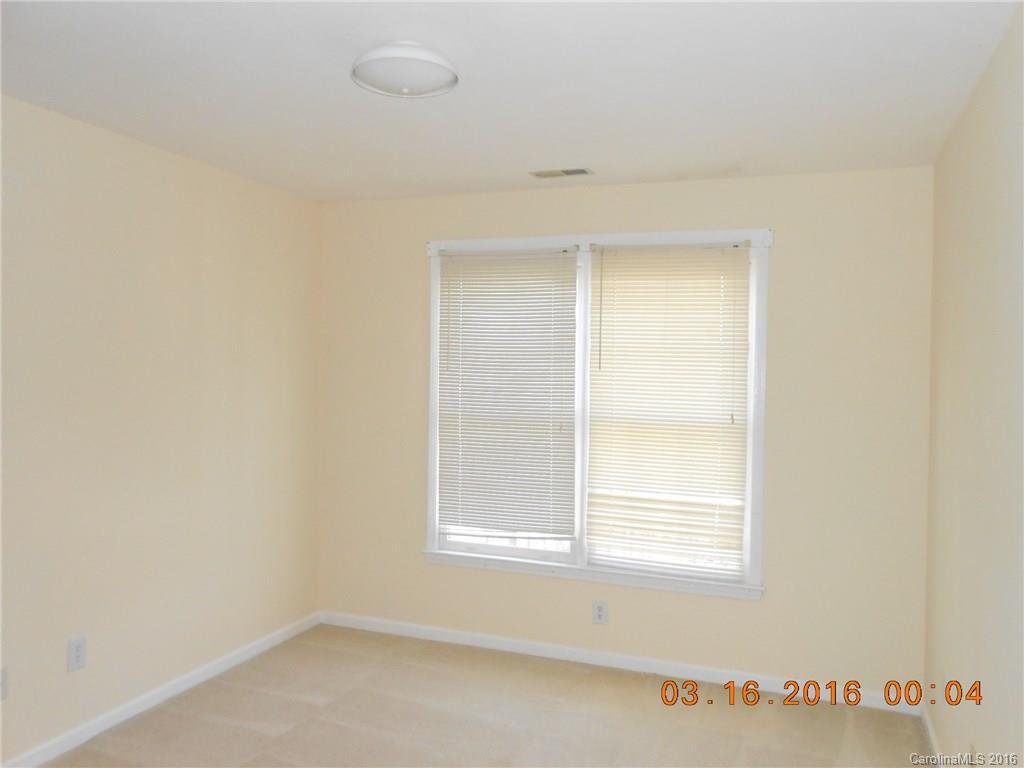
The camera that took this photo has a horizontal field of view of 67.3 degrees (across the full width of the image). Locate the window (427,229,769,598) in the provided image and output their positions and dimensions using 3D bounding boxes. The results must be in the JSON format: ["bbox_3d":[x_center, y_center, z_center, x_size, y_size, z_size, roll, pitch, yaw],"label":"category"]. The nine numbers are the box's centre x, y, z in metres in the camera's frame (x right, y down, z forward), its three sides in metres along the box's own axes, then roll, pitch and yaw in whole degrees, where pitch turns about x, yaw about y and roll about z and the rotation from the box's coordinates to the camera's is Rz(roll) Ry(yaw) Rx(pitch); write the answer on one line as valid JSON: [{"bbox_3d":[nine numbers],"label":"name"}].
[{"bbox_3d":[0.360,0.123,3.867,1.755,1.727,0.100,1,1,21],"label":"window"}]

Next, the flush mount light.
[{"bbox_3d":[-0.326,-0.922,2.329,0.325,0.100,0.325,1,1,0],"label":"flush mount light"}]

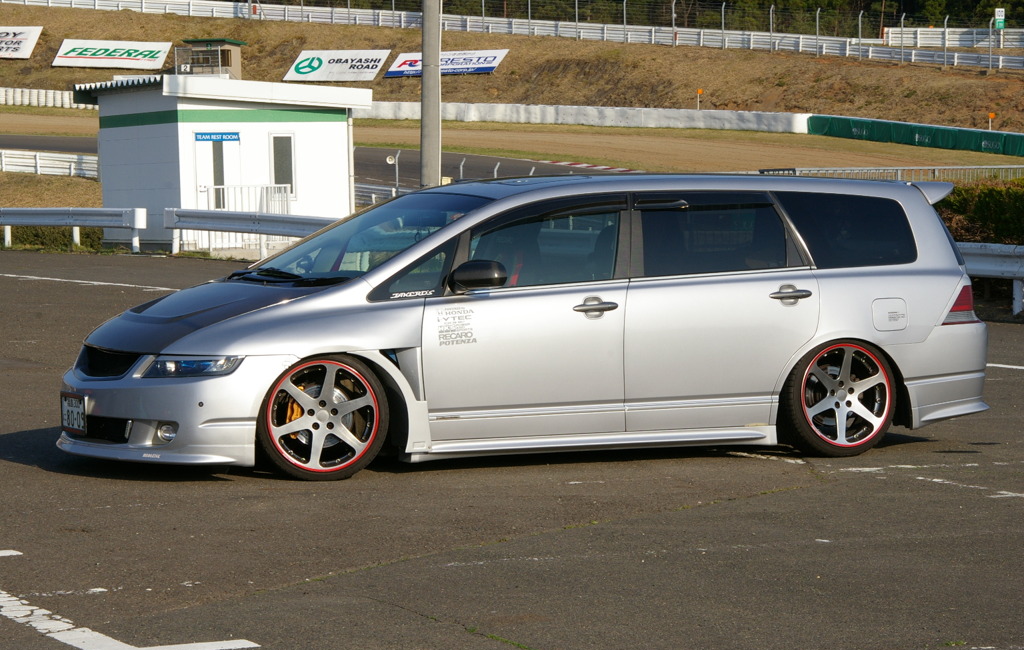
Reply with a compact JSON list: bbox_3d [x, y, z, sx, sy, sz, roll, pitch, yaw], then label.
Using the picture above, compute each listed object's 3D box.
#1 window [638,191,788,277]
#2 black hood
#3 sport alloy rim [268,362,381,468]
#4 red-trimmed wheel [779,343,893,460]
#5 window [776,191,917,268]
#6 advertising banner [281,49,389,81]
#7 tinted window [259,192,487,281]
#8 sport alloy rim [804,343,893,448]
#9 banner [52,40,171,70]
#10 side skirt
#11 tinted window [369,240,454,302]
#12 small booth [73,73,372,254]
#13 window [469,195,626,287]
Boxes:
[{"bbox_3d":[0.968,-0.449,16.366,0.816,0.430,0.060,-2,-17,-25],"label":"window"},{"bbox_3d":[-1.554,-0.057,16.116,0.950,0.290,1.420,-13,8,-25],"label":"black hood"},{"bbox_3d":[-0.886,0.427,15.585,0.520,0.520,0.200,0,3,-3],"label":"sport alloy rim"},{"bbox_3d":[1.619,0.347,16.657,0.630,0.620,0.235,-1,3,-25],"label":"red-trimmed wheel"},{"bbox_3d":[1.677,-0.474,16.722,0.758,0.407,0.070,0,-18,-28],"label":"window"},{"bbox_3d":[-11.853,-17.629,226.000,6.836,0.120,3.418,2,41,24],"label":"advertising banner"},{"bbox_3d":[-0.714,-0.445,16.505,0.970,0.170,1.360,-28,14,-22],"label":"tinted window"},{"bbox_3d":[1.645,0.355,16.821,0.520,0.520,0.200,-2,3,-26],"label":"sport alloy rim"},{"bbox_3d":[-27.489,-18.635,229.000,7.670,0.120,3.477,2,37,8],"label":"banner"},{"bbox_3d":[0.372,0.573,16.146,2.050,0.110,0.140,-2,3,-26],"label":"side skirt"},{"bbox_3d":[-0.466,-0.261,15.683,0.498,0.292,0.050,-4,-18,-19],"label":"tinted window"},{"bbox_3d":[-5.303,-2.944,61.204,3.949,3.071,4.826,-2,3,-26],"label":"small booth"},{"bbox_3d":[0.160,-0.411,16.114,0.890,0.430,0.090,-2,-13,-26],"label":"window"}]

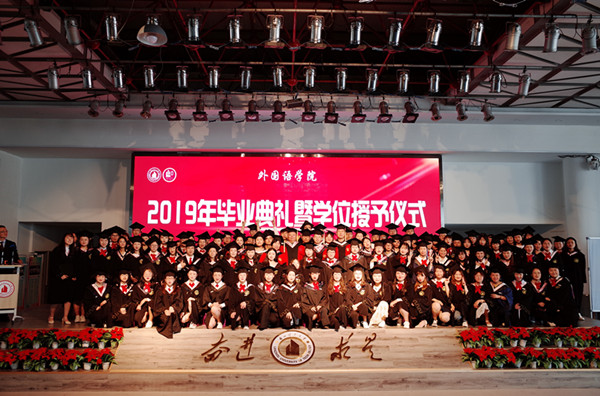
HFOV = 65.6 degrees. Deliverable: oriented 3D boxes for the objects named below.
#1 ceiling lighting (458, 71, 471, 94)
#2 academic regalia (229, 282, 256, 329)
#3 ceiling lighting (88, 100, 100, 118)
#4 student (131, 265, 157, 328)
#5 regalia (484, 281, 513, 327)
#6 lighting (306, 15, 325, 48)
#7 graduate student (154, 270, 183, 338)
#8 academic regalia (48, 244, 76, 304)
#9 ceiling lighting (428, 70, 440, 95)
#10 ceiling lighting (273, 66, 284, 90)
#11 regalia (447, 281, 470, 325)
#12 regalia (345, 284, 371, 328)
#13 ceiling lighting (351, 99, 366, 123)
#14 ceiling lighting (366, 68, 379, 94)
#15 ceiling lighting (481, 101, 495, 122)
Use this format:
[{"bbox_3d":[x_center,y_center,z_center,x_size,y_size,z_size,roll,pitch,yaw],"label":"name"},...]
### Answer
[{"bbox_3d":[2.836,-1.989,8.022,0.190,0.320,0.230,0,-6,0],"label":"ceiling lighting"},{"bbox_3d":[-1.000,1.872,8.174,0.470,0.760,0.550,0,-6,-4],"label":"academic regalia"},{"bbox_3d":[-4.106,-1.767,9.299,0.200,0.330,0.220,-1,-6,9],"label":"ceiling lighting"},{"bbox_3d":[-2.888,1.811,8.590,0.437,1.034,0.620,2,-6,-15],"label":"student"},{"bbox_3d":[3.786,1.994,8.878,0.473,0.757,0.580,-3,-7,28],"label":"regalia"},{"bbox_3d":[0.237,-2.573,7.200,0.280,0.470,0.270,0,-6,0],"label":"lighting"},{"bbox_3d":[-2.342,1.866,8.288,0.480,1.136,0.600,0,-6,-2],"label":"graduate student"},{"bbox_3d":[-4.525,1.440,8.866,0.470,1.129,0.340,4,-7,-33],"label":"academic regalia"},{"bbox_3d":[2.657,-2.281,9.200,0.230,0.430,0.250,0,-6,0],"label":"ceiling lighting"},{"bbox_3d":[-0.423,-2.360,9.200,0.230,0.430,0.250,0,-6,0],"label":"ceiling lighting"},{"bbox_3d":[2.976,1.953,8.765,0.460,0.768,0.500,-1,-6,13],"label":"regalia"},{"bbox_3d":[1.085,1.997,8.707,0.500,0.803,0.500,0,-6,3],"label":"regalia"},{"bbox_3d":[1.183,-1.750,9.429,0.300,0.420,0.300,0,-6,-1],"label":"ceiling lighting"},{"bbox_3d":[1.432,-2.321,9.200,0.230,0.430,0.250,0,-6,0],"label":"ceiling lighting"},{"bbox_3d":[3.717,-1.715,9.223,0.220,0.360,0.270,0,-6,-2],"label":"ceiling lighting"}]

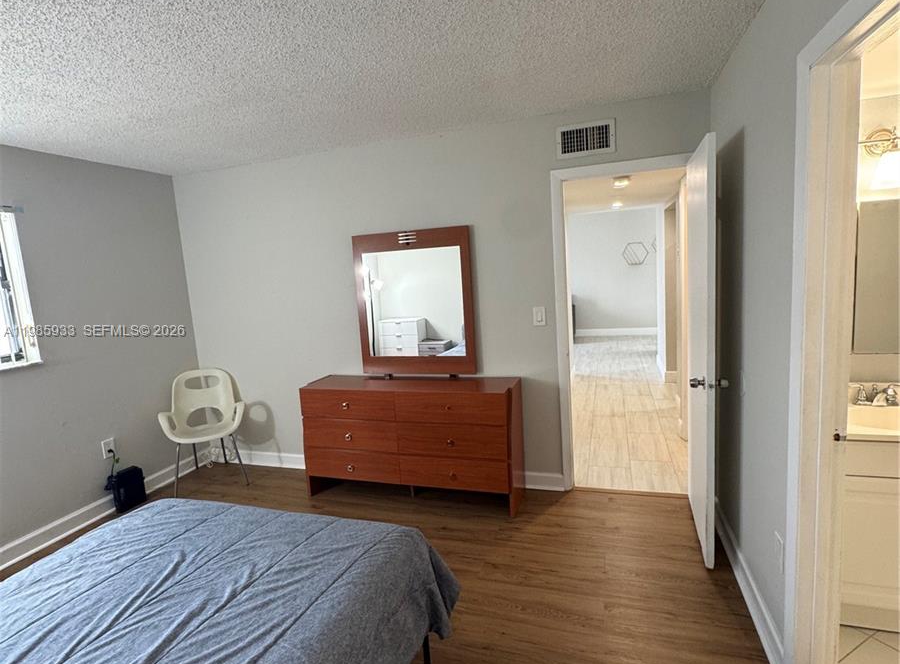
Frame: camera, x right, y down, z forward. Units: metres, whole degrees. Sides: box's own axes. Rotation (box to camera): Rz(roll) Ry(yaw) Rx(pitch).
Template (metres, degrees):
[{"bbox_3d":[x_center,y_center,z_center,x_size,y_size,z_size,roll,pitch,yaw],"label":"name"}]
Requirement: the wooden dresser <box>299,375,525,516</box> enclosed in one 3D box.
[{"bbox_3d":[-0.255,0.741,3.351,1.462,0.793,0.395,-1,8,19],"label":"wooden dresser"}]

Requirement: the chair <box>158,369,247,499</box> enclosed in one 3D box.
[{"bbox_3d":[-1.930,0.751,3.822,0.610,0.866,0.600,-8,9,-25],"label":"chair"}]

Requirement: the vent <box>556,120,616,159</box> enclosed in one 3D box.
[{"bbox_3d":[0.817,-1.154,2.906,0.340,0.186,0.025,-1,8,19],"label":"vent"}]

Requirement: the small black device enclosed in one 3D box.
[{"bbox_3d":[-2.301,1.135,3.479,0.090,0.250,0.200,-1,8,19],"label":"small black device"}]

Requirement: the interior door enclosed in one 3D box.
[{"bbox_3d":[1.322,0.100,2.577,0.040,2.032,0.712,-1,8,19],"label":"interior door"}]

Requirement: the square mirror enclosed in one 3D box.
[{"bbox_3d":[-0.255,-0.189,3.386,0.870,1.010,0.040,-1,8,19],"label":"square mirror"}]

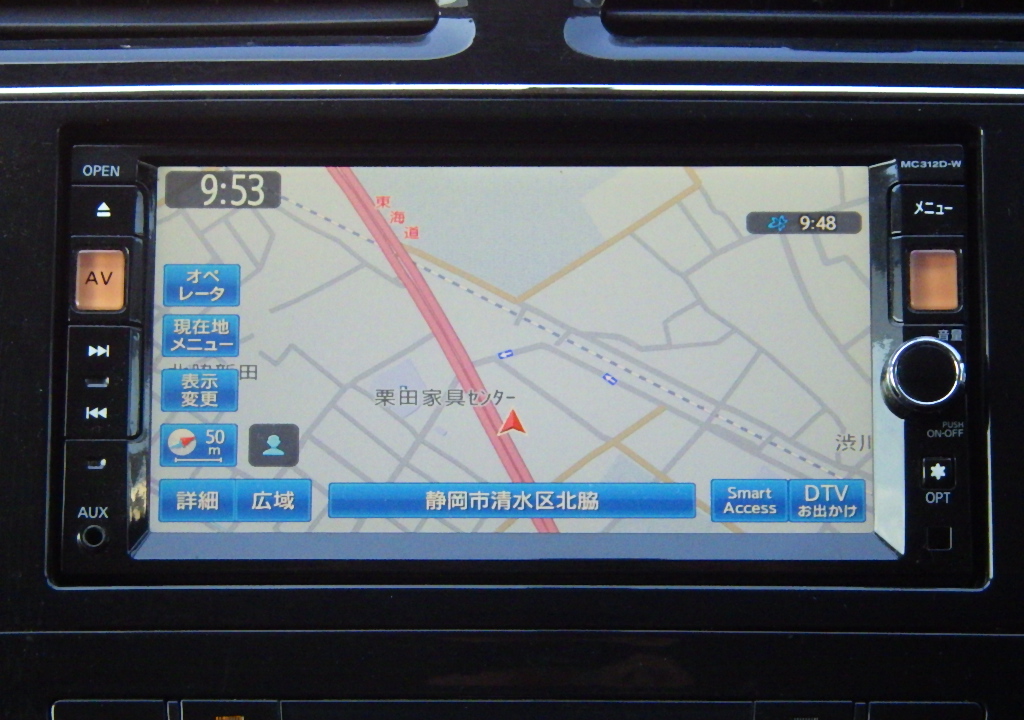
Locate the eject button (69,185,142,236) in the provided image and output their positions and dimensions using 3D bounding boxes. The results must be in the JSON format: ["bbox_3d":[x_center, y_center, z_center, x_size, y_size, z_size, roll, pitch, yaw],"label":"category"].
[{"bbox_3d":[-0.088,-0.032,0.902,0.016,0.011,0.005,0,-12,0],"label":"eject button"}]

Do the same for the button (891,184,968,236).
[{"bbox_3d":[0.091,-0.032,0.902,0.016,0.011,0.005,0,-12,0],"label":"button"}]

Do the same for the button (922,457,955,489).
[{"bbox_3d":[0.091,0.025,0.889,0.007,0.007,0.004,0,-12,0],"label":"button"}]

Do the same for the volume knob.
[{"bbox_3d":[0.089,0.003,0.887,0.018,0.018,0.011,0,-12,0],"label":"volume knob"}]

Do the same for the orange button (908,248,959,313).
[{"bbox_3d":[0.091,-0.017,0.898,0.011,0.014,0.004,0,-12,0],"label":"orange button"}]

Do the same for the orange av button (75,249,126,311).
[{"bbox_3d":[-0.089,-0.017,0.898,0.011,0.014,0.004,0,-12,0],"label":"orange av button"}]

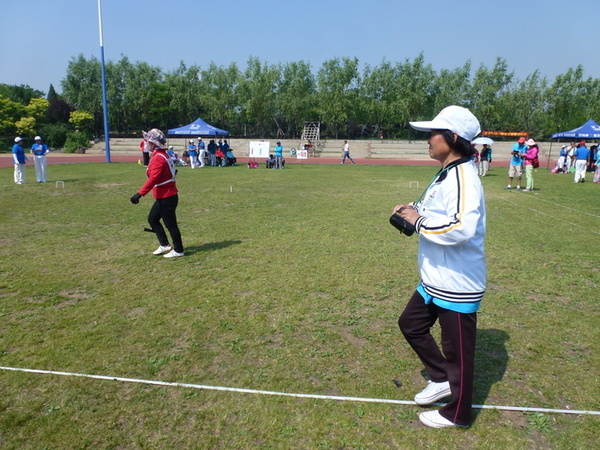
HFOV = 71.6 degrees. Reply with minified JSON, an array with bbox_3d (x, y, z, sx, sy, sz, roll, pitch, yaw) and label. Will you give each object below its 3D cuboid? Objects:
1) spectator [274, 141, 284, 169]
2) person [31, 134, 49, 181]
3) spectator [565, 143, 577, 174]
[{"bbox_3d":[-1.225,-4.168,24.940,0.520,1.645,0.360,2,11,6],"label":"spectator"},{"bbox_3d":[-9.481,-2.392,15.200,0.660,1.676,0.400,-4,12,-20],"label":"person"},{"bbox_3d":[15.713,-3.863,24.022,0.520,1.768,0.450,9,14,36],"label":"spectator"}]

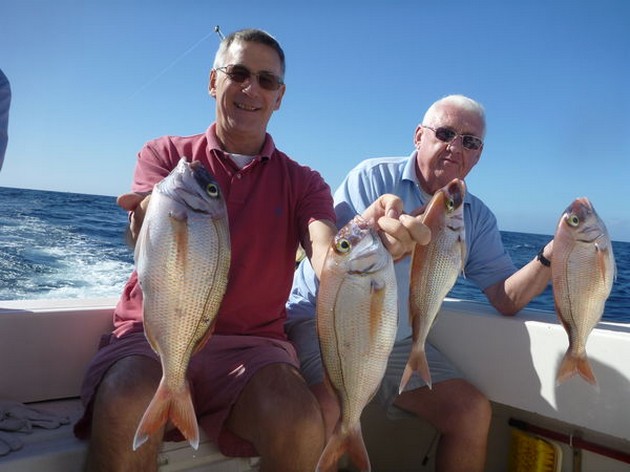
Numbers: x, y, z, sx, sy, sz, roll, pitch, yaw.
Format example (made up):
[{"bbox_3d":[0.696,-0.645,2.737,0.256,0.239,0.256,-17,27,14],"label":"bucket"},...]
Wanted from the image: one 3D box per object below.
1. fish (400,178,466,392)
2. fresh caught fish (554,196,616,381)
[{"bbox_3d":[0.192,0.080,0.830,0.112,0.357,0.055,11,1,-30],"label":"fish"},{"bbox_3d":[0.495,0.101,0.940,0.112,0.345,0.054,2,2,13],"label":"fresh caught fish"}]

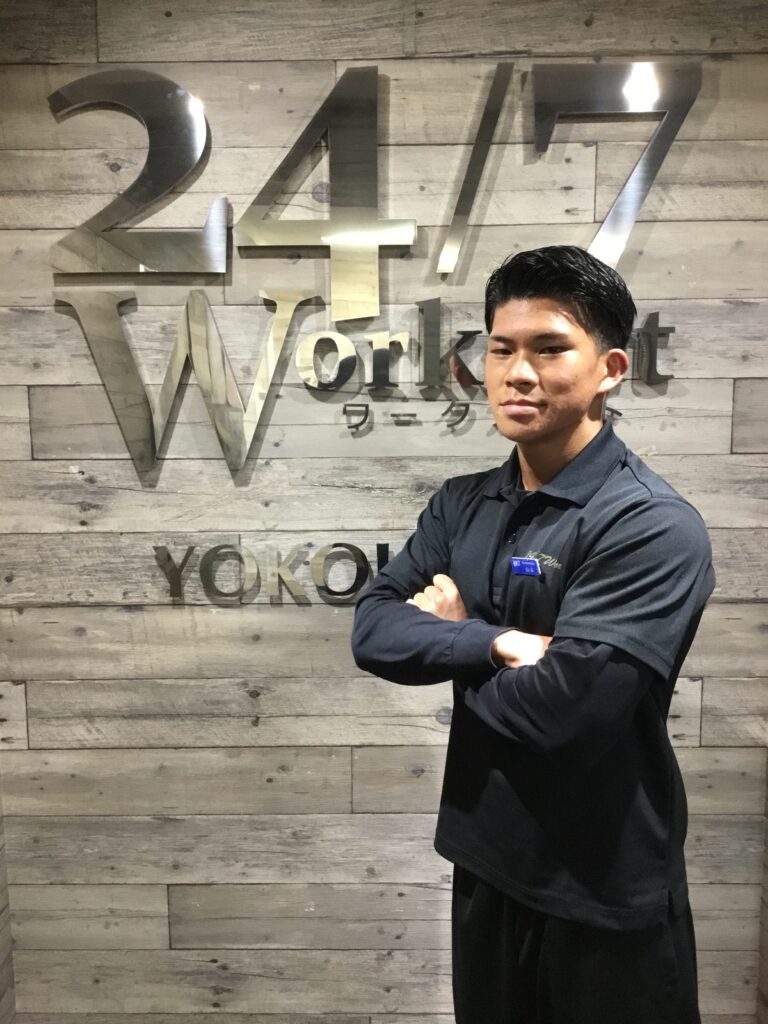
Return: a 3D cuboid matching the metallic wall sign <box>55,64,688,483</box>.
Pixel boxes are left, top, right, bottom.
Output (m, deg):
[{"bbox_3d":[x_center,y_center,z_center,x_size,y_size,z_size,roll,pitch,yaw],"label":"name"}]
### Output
[{"bbox_3d":[-0.017,-0.393,1.523,1.046,0.653,0.030,0,7,1],"label":"metallic wall sign"}]

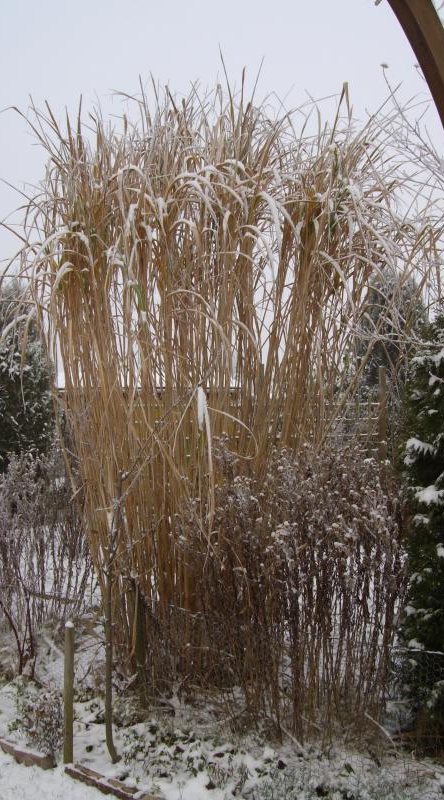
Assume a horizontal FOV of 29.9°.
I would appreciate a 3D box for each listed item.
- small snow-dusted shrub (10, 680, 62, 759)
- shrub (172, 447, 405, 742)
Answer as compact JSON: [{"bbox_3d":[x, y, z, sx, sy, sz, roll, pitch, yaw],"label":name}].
[{"bbox_3d":[-0.773,1.315,3.470,0.225,0.275,0.220,0,1,0],"label":"small snow-dusted shrub"},{"bbox_3d":[0.306,0.833,3.950,1.100,1.220,0.850,0,1,0],"label":"shrub"}]

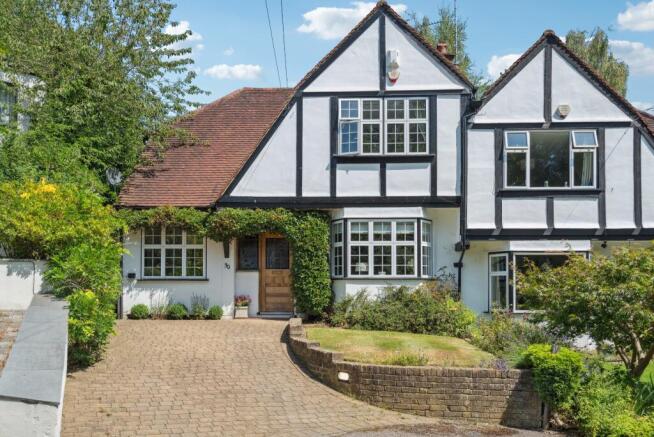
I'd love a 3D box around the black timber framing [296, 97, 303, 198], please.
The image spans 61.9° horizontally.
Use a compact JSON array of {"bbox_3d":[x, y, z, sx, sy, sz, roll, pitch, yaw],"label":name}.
[{"bbox_3d":[-0.661,-1.726,13.070,0.150,2.380,0.070,0,-2,3],"label":"black timber framing"}]

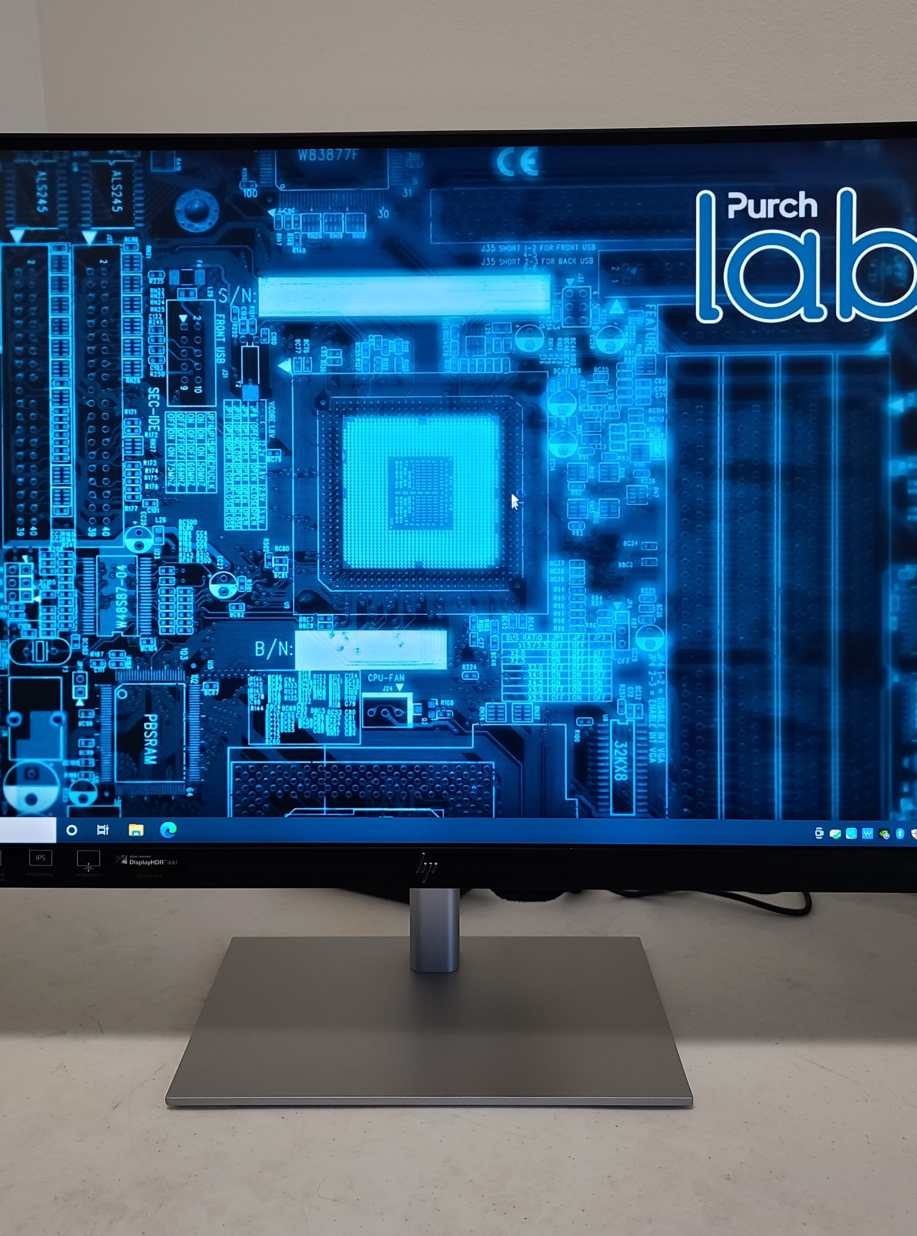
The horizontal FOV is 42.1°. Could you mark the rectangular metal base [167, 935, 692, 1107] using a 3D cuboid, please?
[{"bbox_3d":[-0.014,0.223,0.674,0.260,0.006,0.176,0,10,0],"label":"rectangular metal base"}]

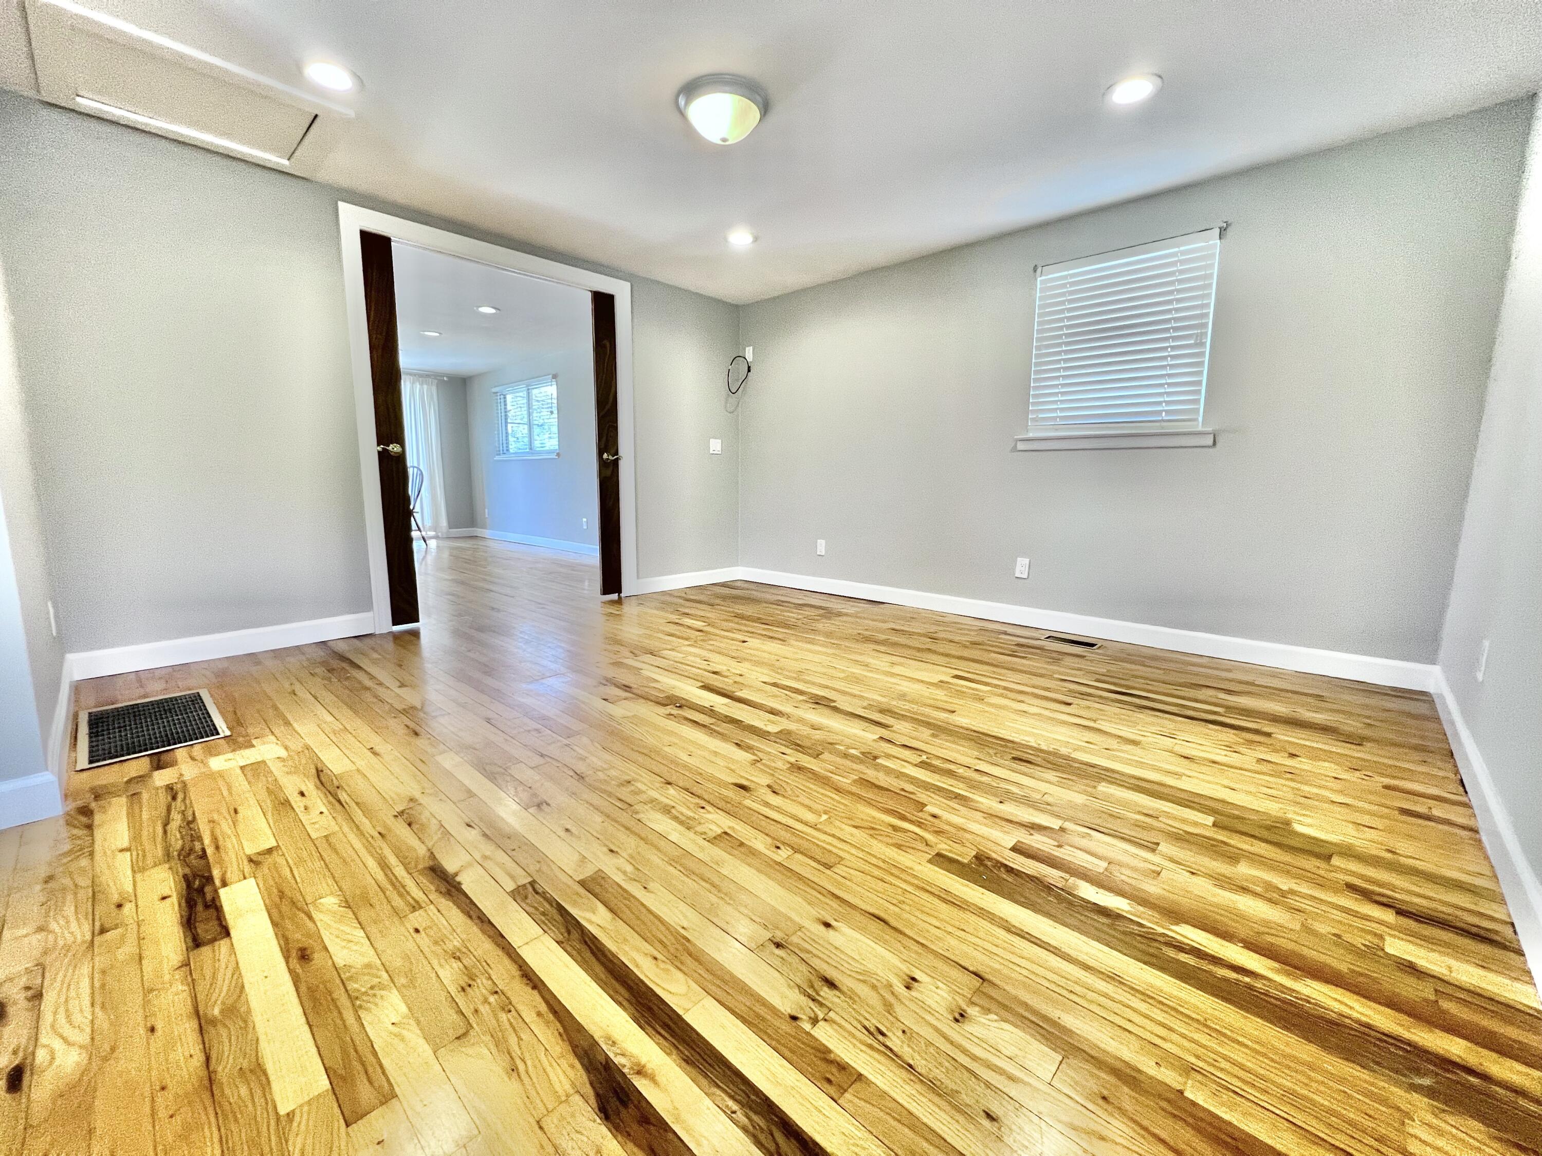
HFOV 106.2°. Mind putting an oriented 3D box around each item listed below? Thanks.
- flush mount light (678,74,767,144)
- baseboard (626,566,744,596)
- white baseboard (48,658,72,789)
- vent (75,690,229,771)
[{"bbox_3d":[-0.185,-1.761,2.237,0.340,0.135,0.340,1,9,0],"label":"flush mount light"},{"bbox_3d":[-0.657,0.013,4.746,1.068,0.123,0.020,-8,12,-44],"label":"baseboard"},{"bbox_3d":[-2.418,0.455,1.979,1.480,0.123,0.020,8,12,40],"label":"white baseboard"},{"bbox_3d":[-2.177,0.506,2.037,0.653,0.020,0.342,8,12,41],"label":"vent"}]

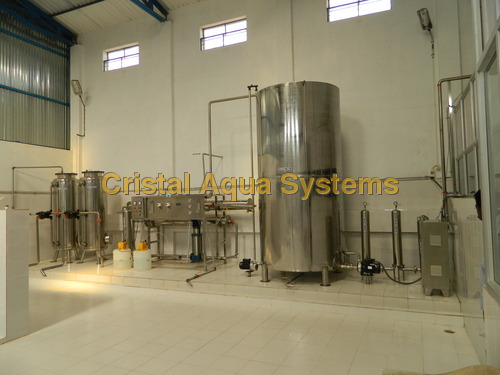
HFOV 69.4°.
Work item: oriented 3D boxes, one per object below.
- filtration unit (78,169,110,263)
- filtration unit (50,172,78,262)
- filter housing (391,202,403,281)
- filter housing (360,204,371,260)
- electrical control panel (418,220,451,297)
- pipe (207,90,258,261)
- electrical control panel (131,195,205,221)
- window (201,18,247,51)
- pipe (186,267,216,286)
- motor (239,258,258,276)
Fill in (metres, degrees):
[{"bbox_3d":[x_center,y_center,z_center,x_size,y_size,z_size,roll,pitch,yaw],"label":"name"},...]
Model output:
[{"bbox_3d":[-3.976,0.744,9.352,0.660,2.350,0.620,-1,-3,-1],"label":"filtration unit"},{"bbox_3d":[-4.433,0.719,8.708,0.580,2.120,0.620,-2,-3,23],"label":"filtration unit"},{"bbox_3d":[2.343,0.863,5.717,0.180,1.260,0.180,-2,-3,23],"label":"filter housing"},{"bbox_3d":[1.906,0.882,5.928,0.180,1.260,0.180,-2,-3,23],"label":"filter housing"},{"bbox_3d":[2.572,0.969,5.003,0.300,0.980,0.360,-2,-3,20],"label":"electrical control panel"},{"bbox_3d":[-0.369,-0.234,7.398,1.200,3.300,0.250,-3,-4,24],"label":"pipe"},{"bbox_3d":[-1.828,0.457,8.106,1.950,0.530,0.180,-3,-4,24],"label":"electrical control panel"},{"bbox_3d":[-0.606,-3.599,8.517,1.210,0.610,0.120,-2,-3,23],"label":"window"},{"bbox_3d":[-0.819,1.561,6.370,0.140,0.130,1.100,-2,-3,23],"label":"pipe"},{"bbox_3d":[-0.012,1.426,6.383,0.310,0.305,0.180,-2,-3,23],"label":"motor"}]

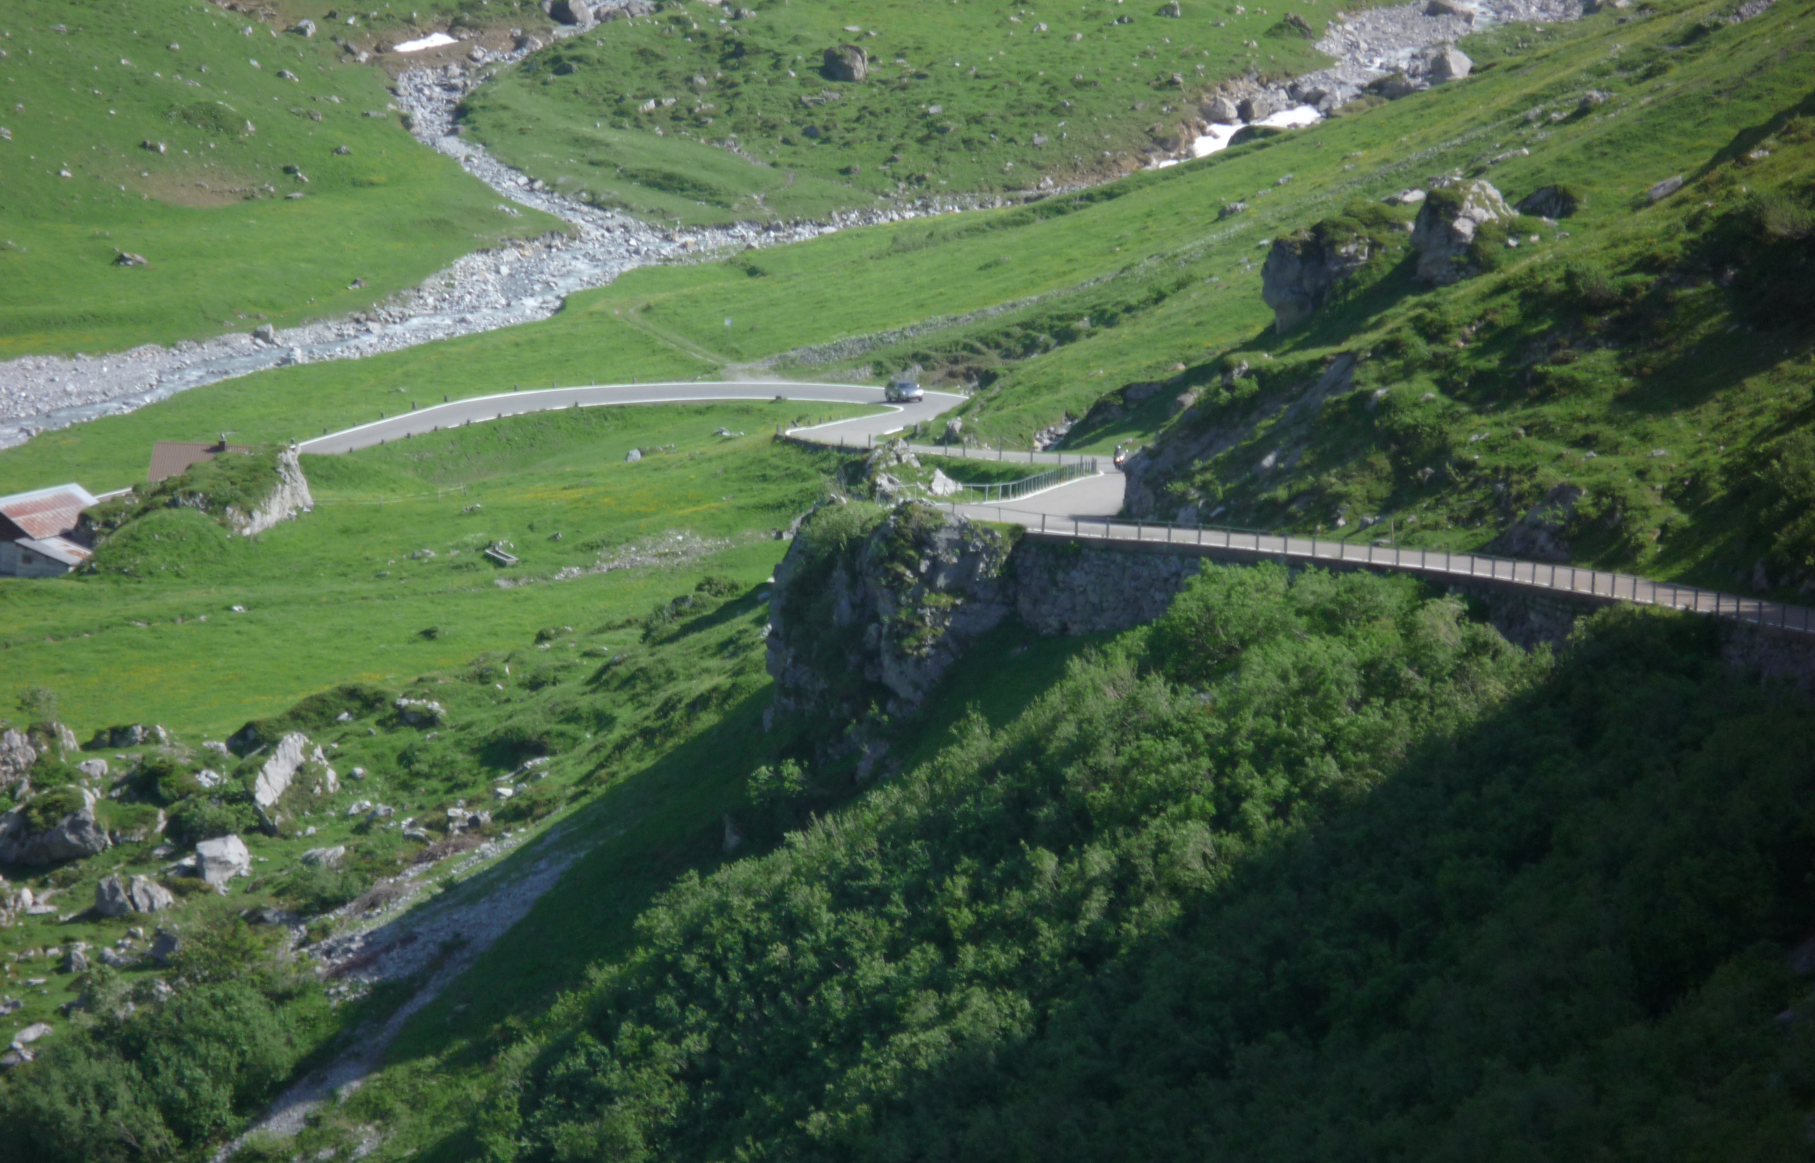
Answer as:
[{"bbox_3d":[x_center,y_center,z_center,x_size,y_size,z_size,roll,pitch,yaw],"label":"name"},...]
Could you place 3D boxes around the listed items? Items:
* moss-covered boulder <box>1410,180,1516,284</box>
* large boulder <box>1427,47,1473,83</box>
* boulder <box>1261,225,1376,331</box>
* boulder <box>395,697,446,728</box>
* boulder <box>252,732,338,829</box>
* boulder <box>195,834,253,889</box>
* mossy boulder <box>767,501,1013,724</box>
[{"bbox_3d":[36.609,-23.067,518.000,6.930,6.350,6.200,4,9,4],"label":"moss-covered boulder"},{"bbox_3d":[54.479,-51.916,790.000,4.510,3.450,4.000,4,9,4],"label":"large boulder"},{"bbox_3d":[26.606,-19.691,508.000,7.440,6.550,6.300,4,9,3],"label":"boulder"},{"bbox_3d":[-29.850,8.038,482.000,3.100,1.620,2.400,3,9,-3],"label":"boulder"},{"bbox_3d":[-36.373,11.914,467.000,5.080,5.390,4.300,3,9,-4],"label":"boulder"},{"bbox_3d":[-39.713,16.231,457.000,3.340,2.830,3.000,3,9,-5],"label":"boulder"},{"bbox_3d":[-0.926,1.698,428.000,13.220,10.990,10.500,3,9,0],"label":"mossy boulder"}]

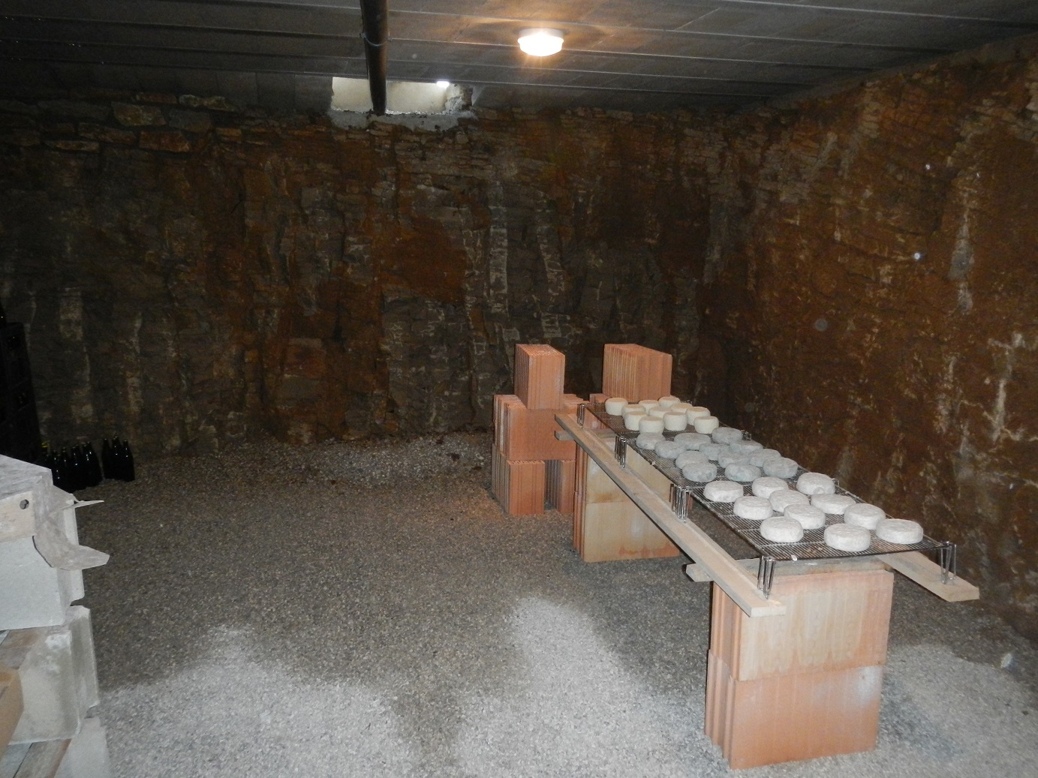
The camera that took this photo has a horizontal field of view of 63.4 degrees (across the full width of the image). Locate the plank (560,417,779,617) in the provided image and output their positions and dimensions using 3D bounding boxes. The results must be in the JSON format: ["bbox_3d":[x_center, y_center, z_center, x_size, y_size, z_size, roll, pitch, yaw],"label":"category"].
[{"bbox_3d":[0.446,0.368,3.296,0.095,0.025,2.246,-1,11,-11],"label":"plank"}]

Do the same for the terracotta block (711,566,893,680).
[{"bbox_3d":[0.894,0.712,2.665,0.500,0.304,0.200,-2,12,-13],"label":"terracotta block"}]

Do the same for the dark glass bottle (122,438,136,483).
[{"bbox_3d":[-2.519,0.451,5.395,0.083,0.288,0.083,1,12,0],"label":"dark glass bottle"}]

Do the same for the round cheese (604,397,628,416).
[{"bbox_3d":[0.455,0.079,3.912,0.109,0.064,0.109,1,11,0],"label":"round cheese"}]

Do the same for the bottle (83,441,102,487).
[{"bbox_3d":[-2.692,0.467,5.293,0.085,0.280,0.085,1,11,0],"label":"bottle"}]

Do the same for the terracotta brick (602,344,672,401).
[{"bbox_3d":[0.676,-0.077,4.899,0.205,0.302,0.465,-3,12,-18],"label":"terracotta brick"}]

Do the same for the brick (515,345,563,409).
[{"bbox_3d":[0.115,-0.078,4.939,0.205,0.302,0.465,-1,11,-10],"label":"brick"}]

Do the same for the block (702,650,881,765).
[{"bbox_3d":[0.874,0.998,2.698,0.500,0.300,0.198,-2,12,-12],"label":"block"}]

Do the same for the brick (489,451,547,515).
[{"bbox_3d":[-0.011,0.526,5.024,0.200,0.304,0.490,-2,12,-14],"label":"brick"}]

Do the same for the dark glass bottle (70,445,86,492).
[{"bbox_3d":[-2.747,0.487,5.211,0.083,0.288,0.083,1,12,0],"label":"dark glass bottle"}]

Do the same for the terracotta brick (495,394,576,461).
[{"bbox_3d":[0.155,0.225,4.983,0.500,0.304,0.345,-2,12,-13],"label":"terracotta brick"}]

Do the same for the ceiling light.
[{"bbox_3d":[0.108,-1.683,4.096,0.226,0.100,0.226,1,11,0],"label":"ceiling light"}]

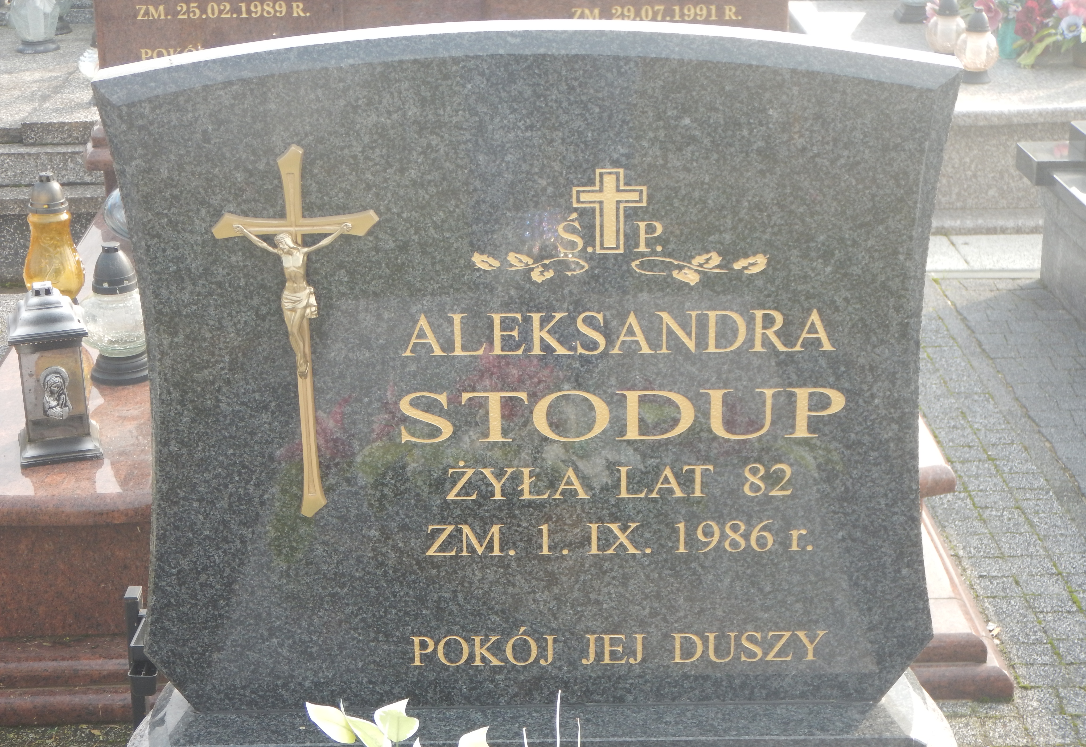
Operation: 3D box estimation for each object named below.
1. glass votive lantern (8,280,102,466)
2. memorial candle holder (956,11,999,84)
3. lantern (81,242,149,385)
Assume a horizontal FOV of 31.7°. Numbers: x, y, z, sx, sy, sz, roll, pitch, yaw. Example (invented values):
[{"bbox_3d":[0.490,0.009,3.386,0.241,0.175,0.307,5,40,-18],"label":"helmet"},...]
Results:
[{"bbox_3d":[-0.815,-0.011,3.172,0.136,0.288,0.136,-7,22,-15],"label":"glass votive lantern"},{"bbox_3d":[1.260,-0.956,5.562,0.121,0.211,0.121,-1,21,-1],"label":"memorial candle holder"},{"bbox_3d":[-0.774,-0.114,3.491,0.137,0.249,0.137,-1,21,-1],"label":"lantern"}]

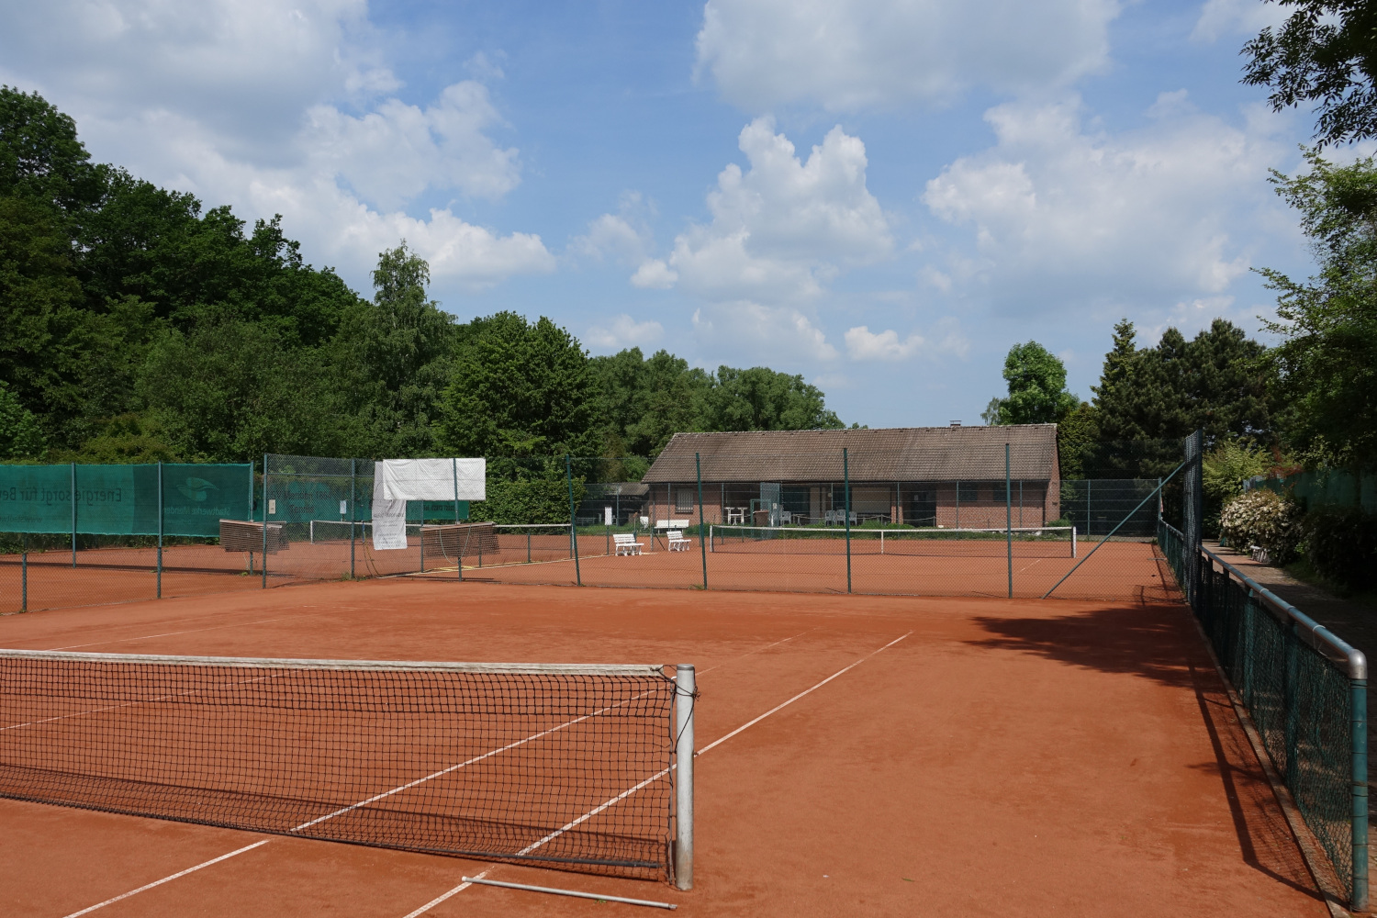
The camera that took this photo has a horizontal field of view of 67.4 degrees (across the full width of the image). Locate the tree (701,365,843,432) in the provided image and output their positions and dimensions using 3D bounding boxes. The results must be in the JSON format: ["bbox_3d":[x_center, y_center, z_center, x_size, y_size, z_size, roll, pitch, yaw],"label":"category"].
[{"bbox_3d":[7.970,-1.333,100.367,13.500,15.618,12.000,-1,-3,23],"label":"tree"}]

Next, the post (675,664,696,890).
[{"bbox_3d":[-0.015,1.492,4.870,0.083,1.045,0.083,-1,-3,23],"label":"post"}]

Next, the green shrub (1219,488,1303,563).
[{"bbox_3d":[18.861,2.161,34.057,2.700,2.404,2.600,-1,-3,23],"label":"green shrub"}]

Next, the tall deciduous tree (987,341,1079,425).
[{"bbox_3d":[26.711,-1.863,80.348,7.500,14.794,7.500,-1,-3,23],"label":"tall deciduous tree"}]

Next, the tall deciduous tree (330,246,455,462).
[{"bbox_3d":[-19.375,-4.774,68.458,8.000,19.492,8.000,-1,-3,23],"label":"tall deciduous tree"}]

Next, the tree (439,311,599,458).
[{"bbox_3d":[-11.650,-2.569,71.361,11.000,15.360,10.500,-1,-3,23],"label":"tree"}]

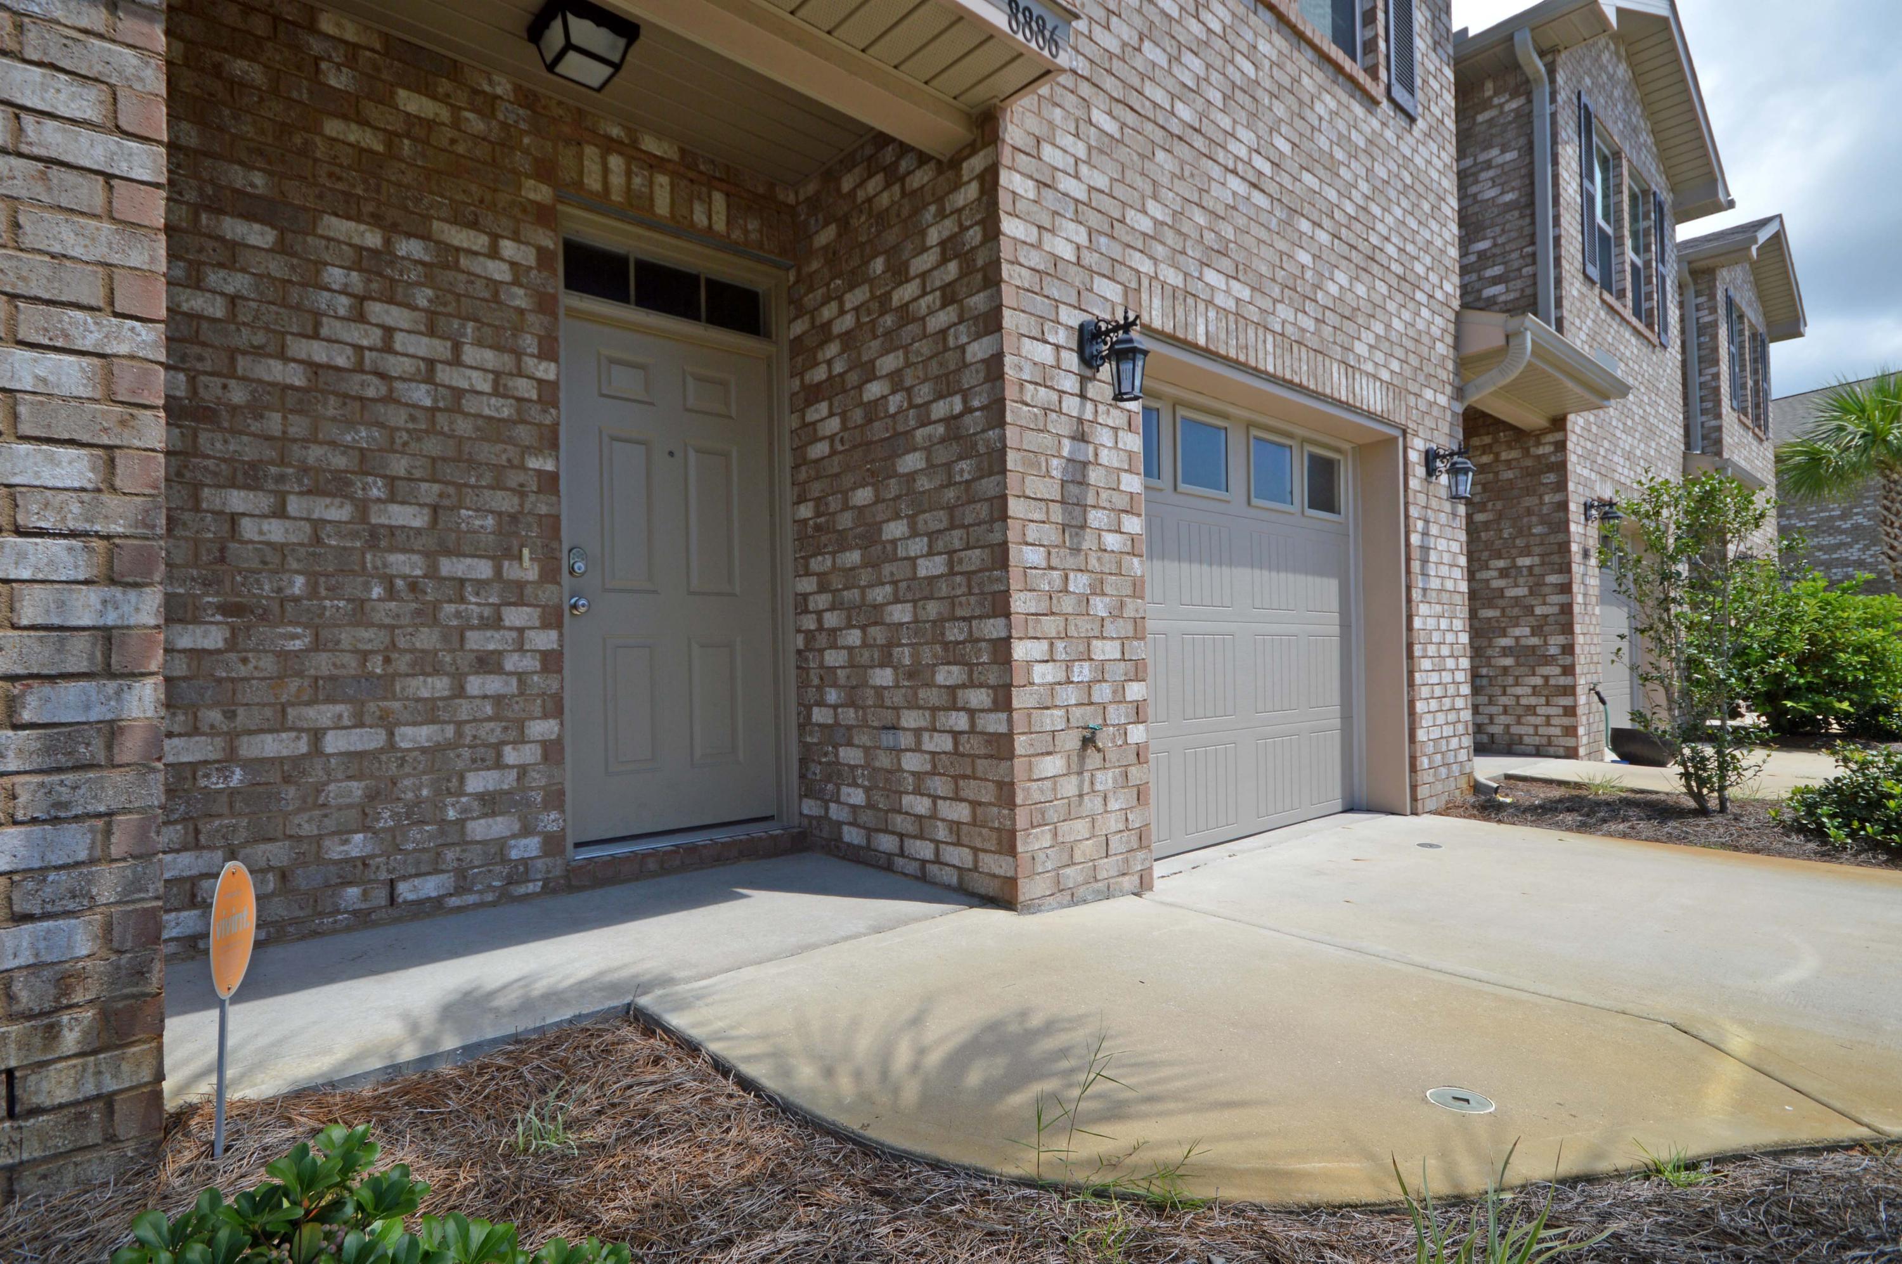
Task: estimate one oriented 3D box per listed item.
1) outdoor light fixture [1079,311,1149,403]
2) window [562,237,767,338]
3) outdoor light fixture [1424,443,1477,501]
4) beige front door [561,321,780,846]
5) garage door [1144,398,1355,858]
[{"bbox_3d":[0.600,-0.999,3.457,0.155,0.340,0.260,1,-3,-42],"label":"outdoor light fixture"},{"bbox_3d":[-1.156,-1.408,3.921,0.890,0.215,0.055,1,-3,-42],"label":"window"},{"bbox_3d":[2.921,-0.929,5.526,0.155,0.340,0.260,1,-3,-42],"label":"outdoor light fixture"},{"bbox_3d":[-1.146,-0.200,3.917,0.915,2.040,0.055,1,-3,-42],"label":"beige front door"},{"bbox_3d":[1.464,-0.037,4.818,2.410,2.140,0.070,1,-3,-42],"label":"garage door"}]

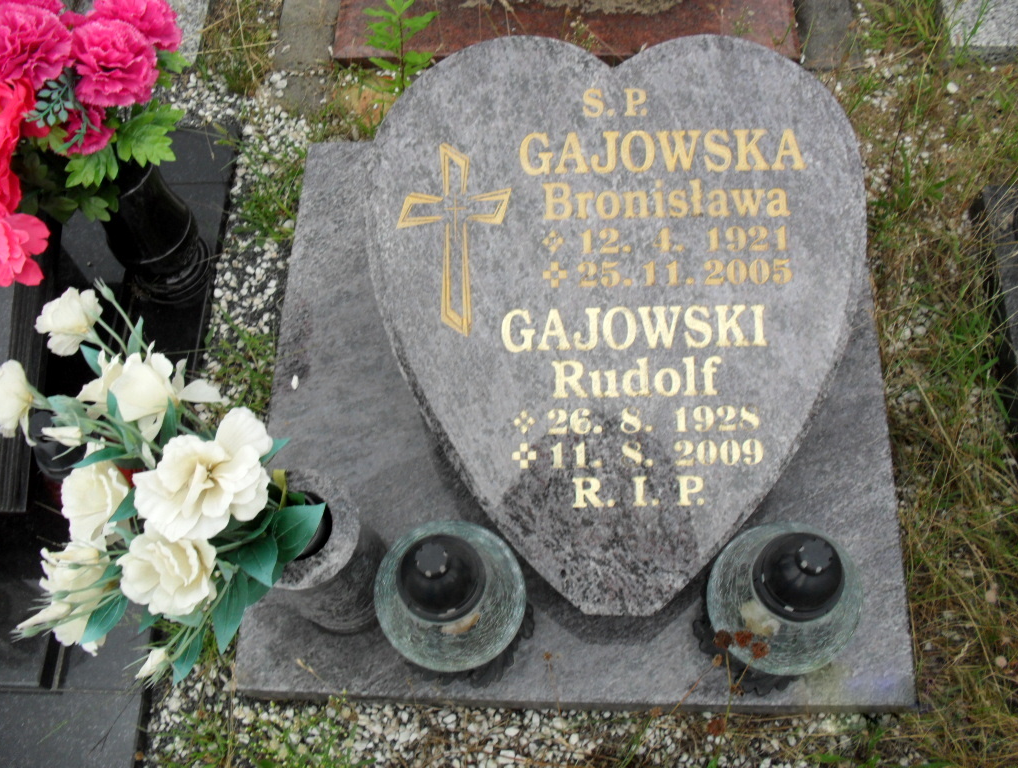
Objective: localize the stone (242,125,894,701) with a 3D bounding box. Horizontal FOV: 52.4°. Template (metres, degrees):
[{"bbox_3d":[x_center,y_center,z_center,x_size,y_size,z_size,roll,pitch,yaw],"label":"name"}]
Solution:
[{"bbox_3d":[0.078,0.020,1.247,0.710,0.075,0.701,0,67,4],"label":"stone"}]

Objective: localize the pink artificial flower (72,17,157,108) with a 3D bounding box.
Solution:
[{"bbox_3d":[-0.387,-0.315,1.014,0.084,0.060,0.090,0,98,-15],"label":"pink artificial flower"}]

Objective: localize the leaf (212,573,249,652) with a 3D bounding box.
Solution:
[{"bbox_3d":[-0.234,0.192,0.868,0.030,0.011,0.075,12,101,-3],"label":"leaf"}]

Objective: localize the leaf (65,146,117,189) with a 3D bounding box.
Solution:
[{"bbox_3d":[-0.429,-0.223,1.065,0.053,0.016,0.043,6,89,-14],"label":"leaf"}]

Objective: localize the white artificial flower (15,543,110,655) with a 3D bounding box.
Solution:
[{"bbox_3d":[-0.364,0.175,0.845,0.063,0.080,0.083,-16,65,-27],"label":"white artificial flower"}]

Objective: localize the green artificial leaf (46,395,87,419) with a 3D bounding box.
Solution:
[{"bbox_3d":[-0.380,0.019,0.890,0.045,0.010,0.022,20,59,13],"label":"green artificial leaf"}]

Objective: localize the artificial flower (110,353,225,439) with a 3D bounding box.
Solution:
[{"bbox_3d":[-0.292,0.008,0.875,0.070,0.065,0.082,5,63,34],"label":"artificial flower"}]

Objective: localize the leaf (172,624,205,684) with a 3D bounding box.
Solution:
[{"bbox_3d":[-0.264,0.223,0.852,0.024,0.010,0.062,28,104,-3],"label":"leaf"}]

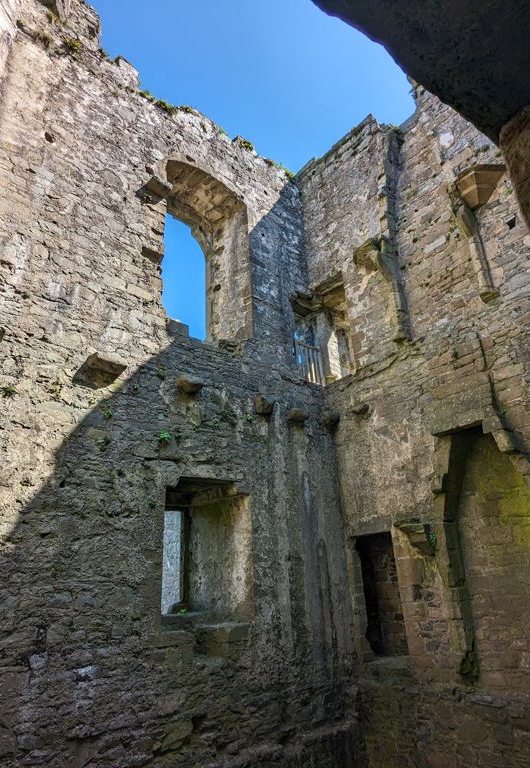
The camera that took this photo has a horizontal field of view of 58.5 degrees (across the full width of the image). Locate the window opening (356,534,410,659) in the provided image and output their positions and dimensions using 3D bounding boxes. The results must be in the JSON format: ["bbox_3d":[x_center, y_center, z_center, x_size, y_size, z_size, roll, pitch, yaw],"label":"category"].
[{"bbox_3d":[2.095,3.514,8.019,0.730,1.870,0.547,-23,-29,39],"label":"window opening"}]

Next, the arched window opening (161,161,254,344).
[{"bbox_3d":[-1.350,-2.256,8.795,1.034,3.648,1.946,-23,-29,39],"label":"arched window opening"}]

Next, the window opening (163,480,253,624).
[{"bbox_3d":[-1.103,2.432,6.799,1.034,1.687,1.535,-23,-29,39],"label":"window opening"}]

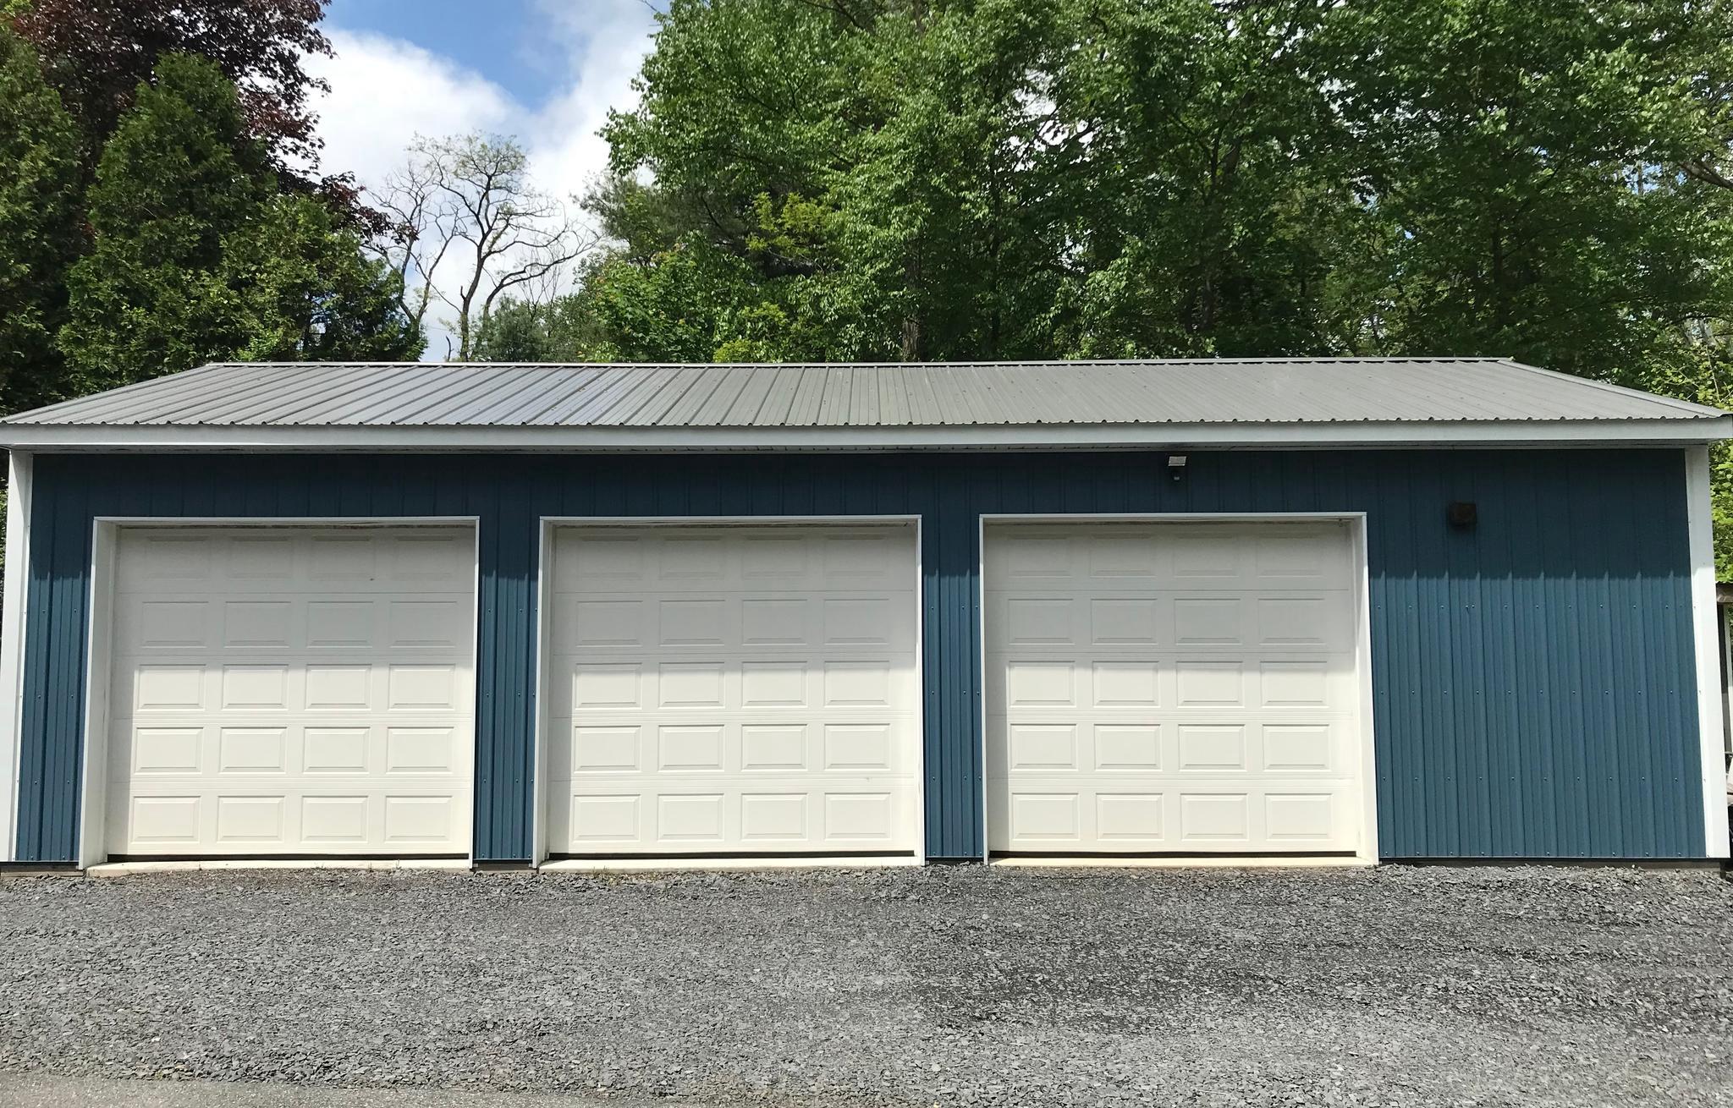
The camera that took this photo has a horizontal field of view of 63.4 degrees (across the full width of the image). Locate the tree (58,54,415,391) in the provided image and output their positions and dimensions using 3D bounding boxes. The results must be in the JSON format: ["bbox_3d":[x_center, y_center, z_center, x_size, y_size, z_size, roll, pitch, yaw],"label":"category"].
[{"bbox_3d":[-9.214,-2.086,20.314,5.230,10.300,4.800,0,-5,0],"label":"tree"}]

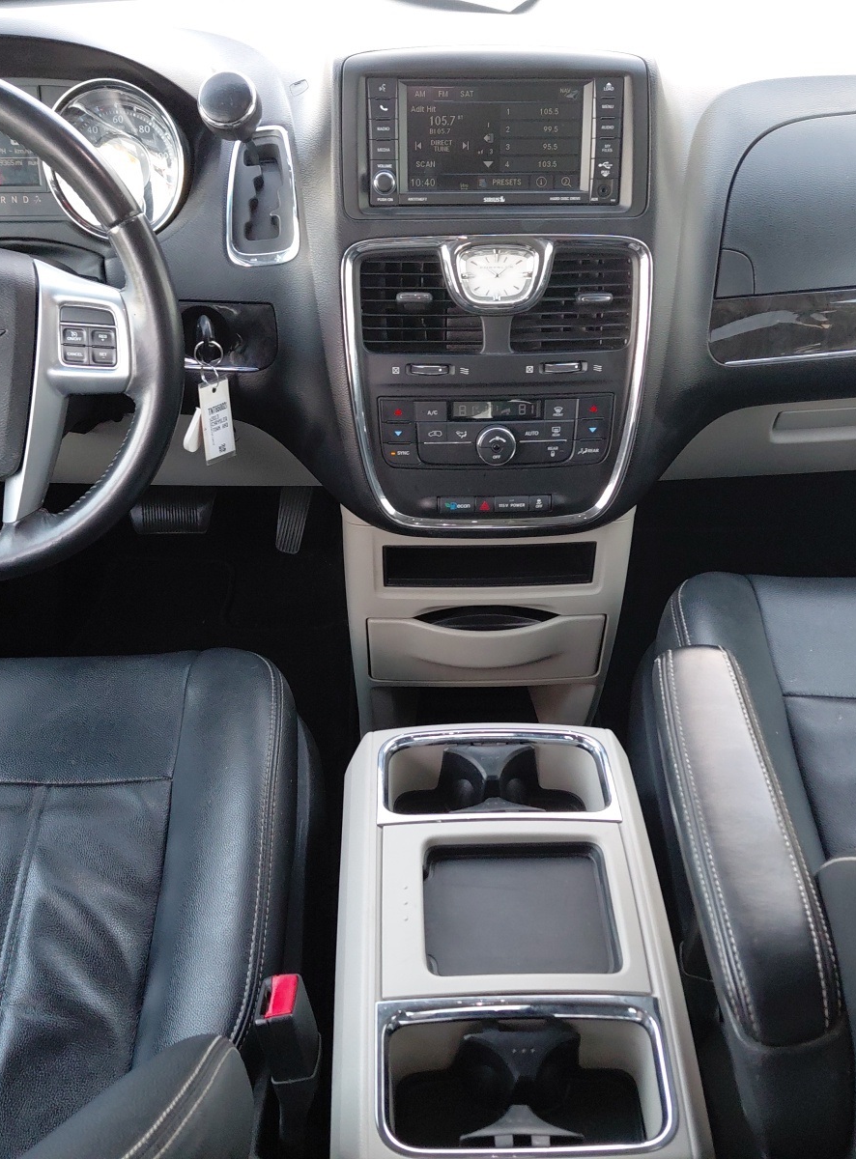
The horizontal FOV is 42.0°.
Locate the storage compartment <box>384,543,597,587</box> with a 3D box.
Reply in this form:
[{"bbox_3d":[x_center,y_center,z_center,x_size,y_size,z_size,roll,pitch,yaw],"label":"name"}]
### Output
[{"bbox_3d":[0.057,-0.040,1.061,0.190,0.048,0.080,-1,41,-1],"label":"storage compartment"}]

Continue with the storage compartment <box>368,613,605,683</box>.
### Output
[{"bbox_3d":[0.056,0.031,1.133,0.222,0.085,0.110,-1,41,-1],"label":"storage compartment"}]

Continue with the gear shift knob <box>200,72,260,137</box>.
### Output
[{"bbox_3d":[-0.150,-0.363,0.852,0.045,0.045,0.046,0,-3,1],"label":"gear shift knob"}]

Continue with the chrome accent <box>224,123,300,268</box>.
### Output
[{"bbox_3d":[-0.136,-0.312,0.914,0.060,0.118,0.028,-1,14,-1],"label":"chrome accent"}]

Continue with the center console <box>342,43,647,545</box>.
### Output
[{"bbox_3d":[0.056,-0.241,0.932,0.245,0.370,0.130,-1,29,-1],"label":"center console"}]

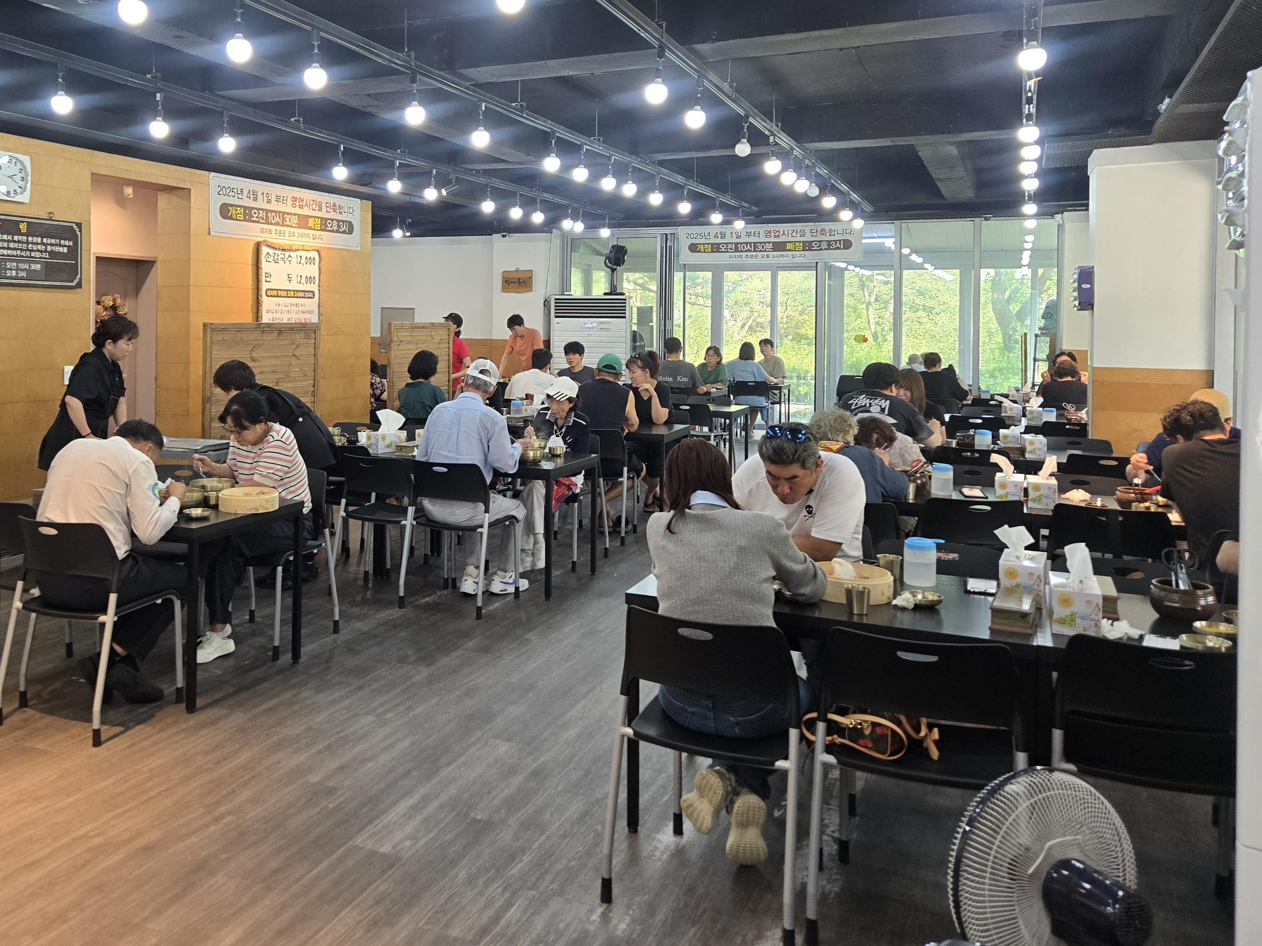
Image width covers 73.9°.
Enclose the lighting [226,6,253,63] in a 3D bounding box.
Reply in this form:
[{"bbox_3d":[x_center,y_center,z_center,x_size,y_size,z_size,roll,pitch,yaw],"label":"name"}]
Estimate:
[{"bbox_3d":[-1.520,-1.700,3.250,0.092,0.210,0.092,4,8,23],"label":"lighting"}]

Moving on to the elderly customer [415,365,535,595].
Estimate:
[{"bbox_3d":[-0.880,0.045,4.760,0.540,1.330,0.700,6,10,29],"label":"elderly customer"}]

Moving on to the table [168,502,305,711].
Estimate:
[{"bbox_3d":[-2.140,0.500,3.800,1.170,0.740,0.590,4,10,22],"label":"table"}]

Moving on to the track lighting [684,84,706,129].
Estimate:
[{"bbox_3d":[0.340,-1.942,4.450,0.103,0.235,0.103,3,8,22],"label":"track lighting"}]

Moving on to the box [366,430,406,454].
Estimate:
[{"bbox_3d":[-1.567,-0.203,5.373,0.138,0.120,0.205,8,11,38],"label":"box"}]

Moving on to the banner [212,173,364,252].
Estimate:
[{"bbox_3d":[-3.900,-2.960,9.680,0.020,0.630,2.250,4,9,22],"label":"banner"}]

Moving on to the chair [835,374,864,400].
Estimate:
[{"bbox_3d":[2.430,-0.625,8.750,0.490,0.800,0.500,4,9,25],"label":"chair"}]

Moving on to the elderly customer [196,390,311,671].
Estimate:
[{"bbox_3d":[-1.870,0.235,4.120,0.470,1.240,0.700,4,8,23],"label":"elderly customer"}]

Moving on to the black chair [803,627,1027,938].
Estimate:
[{"bbox_3d":[0.785,0.800,2.258,0.500,0.810,0.470,4,8,23],"label":"black chair"}]

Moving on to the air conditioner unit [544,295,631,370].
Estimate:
[{"bbox_3d":[-0.543,-1.415,11.400,1.060,1.950,0.500,2,7,8],"label":"air conditioner unit"}]

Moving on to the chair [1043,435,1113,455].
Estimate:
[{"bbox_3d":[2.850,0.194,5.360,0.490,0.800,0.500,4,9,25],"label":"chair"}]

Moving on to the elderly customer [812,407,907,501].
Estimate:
[{"bbox_3d":[1.150,0.264,4.220,0.500,1.200,0.700,4,8,26],"label":"elderly customer"}]

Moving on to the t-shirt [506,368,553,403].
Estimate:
[{"bbox_3d":[-1.015,-0.770,8.500,0.500,0.580,0.300,3,8,20],"label":"t-shirt"}]

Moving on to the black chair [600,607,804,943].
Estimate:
[{"bbox_3d":[0.246,0.756,2.376,0.500,0.790,0.480,4,10,22],"label":"black chair"}]

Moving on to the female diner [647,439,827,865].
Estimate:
[{"bbox_3d":[0.330,0.520,2.580,0.480,1.240,0.700,3,8,22],"label":"female diner"}]

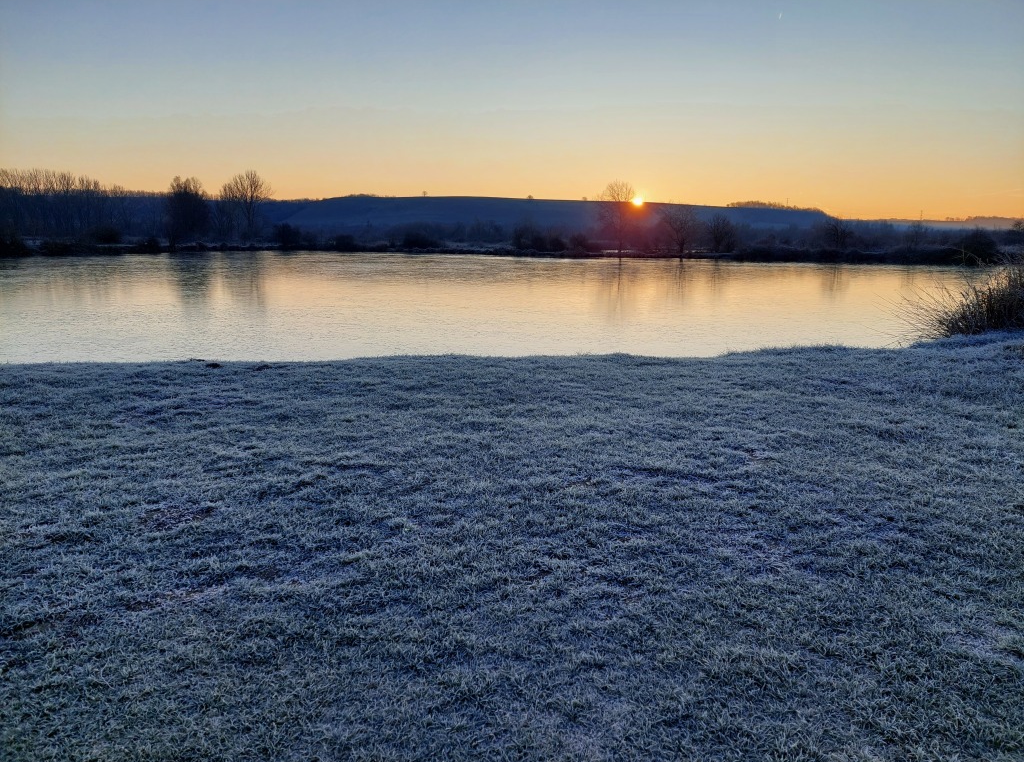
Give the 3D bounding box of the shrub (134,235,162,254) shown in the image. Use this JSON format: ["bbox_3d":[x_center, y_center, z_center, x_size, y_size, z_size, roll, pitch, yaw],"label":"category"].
[{"bbox_3d":[-57.320,-21.520,111.950,4.420,2.790,3.970,0,11,0],"label":"shrub"}]

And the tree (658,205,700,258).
[{"bbox_3d":[19.620,-17.570,83.170,4.920,6.300,4.430,0,11,0],"label":"tree"}]

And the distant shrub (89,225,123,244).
[{"bbox_3d":[-71.780,-25.780,125.380,6.000,3.290,5.400,0,11,0],"label":"distant shrub"}]

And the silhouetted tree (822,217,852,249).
[{"bbox_3d":[35.480,-15.860,77.390,3.270,3.840,2.940,0,11,0],"label":"silhouetted tree"}]

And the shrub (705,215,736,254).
[{"bbox_3d":[24.450,-17.060,83.270,3.750,4.600,3.380,0,11,0],"label":"shrub"}]

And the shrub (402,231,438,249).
[{"bbox_3d":[-14.920,-22.870,115.760,5.870,2.960,5.280,0,11,0],"label":"shrub"}]

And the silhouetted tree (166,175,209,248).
[{"bbox_3d":[-58.550,-30.500,128.510,7.960,13.040,7.170,0,11,0],"label":"silhouetted tree"}]

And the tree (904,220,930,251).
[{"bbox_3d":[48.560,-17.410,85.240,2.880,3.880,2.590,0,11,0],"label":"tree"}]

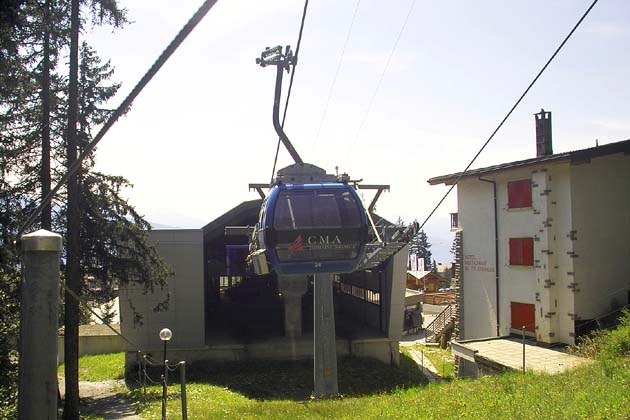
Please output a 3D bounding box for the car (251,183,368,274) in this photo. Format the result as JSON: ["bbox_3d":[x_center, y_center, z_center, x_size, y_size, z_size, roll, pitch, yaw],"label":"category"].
[{"bbox_3d":[-0.074,0.371,11.500,2.000,1.880,1.950,0,-3,-10],"label":"car"}]

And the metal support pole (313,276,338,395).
[{"bbox_3d":[0.429,4.482,21.649,0.900,5.984,0.900,0,-3,-10],"label":"metal support pole"}]

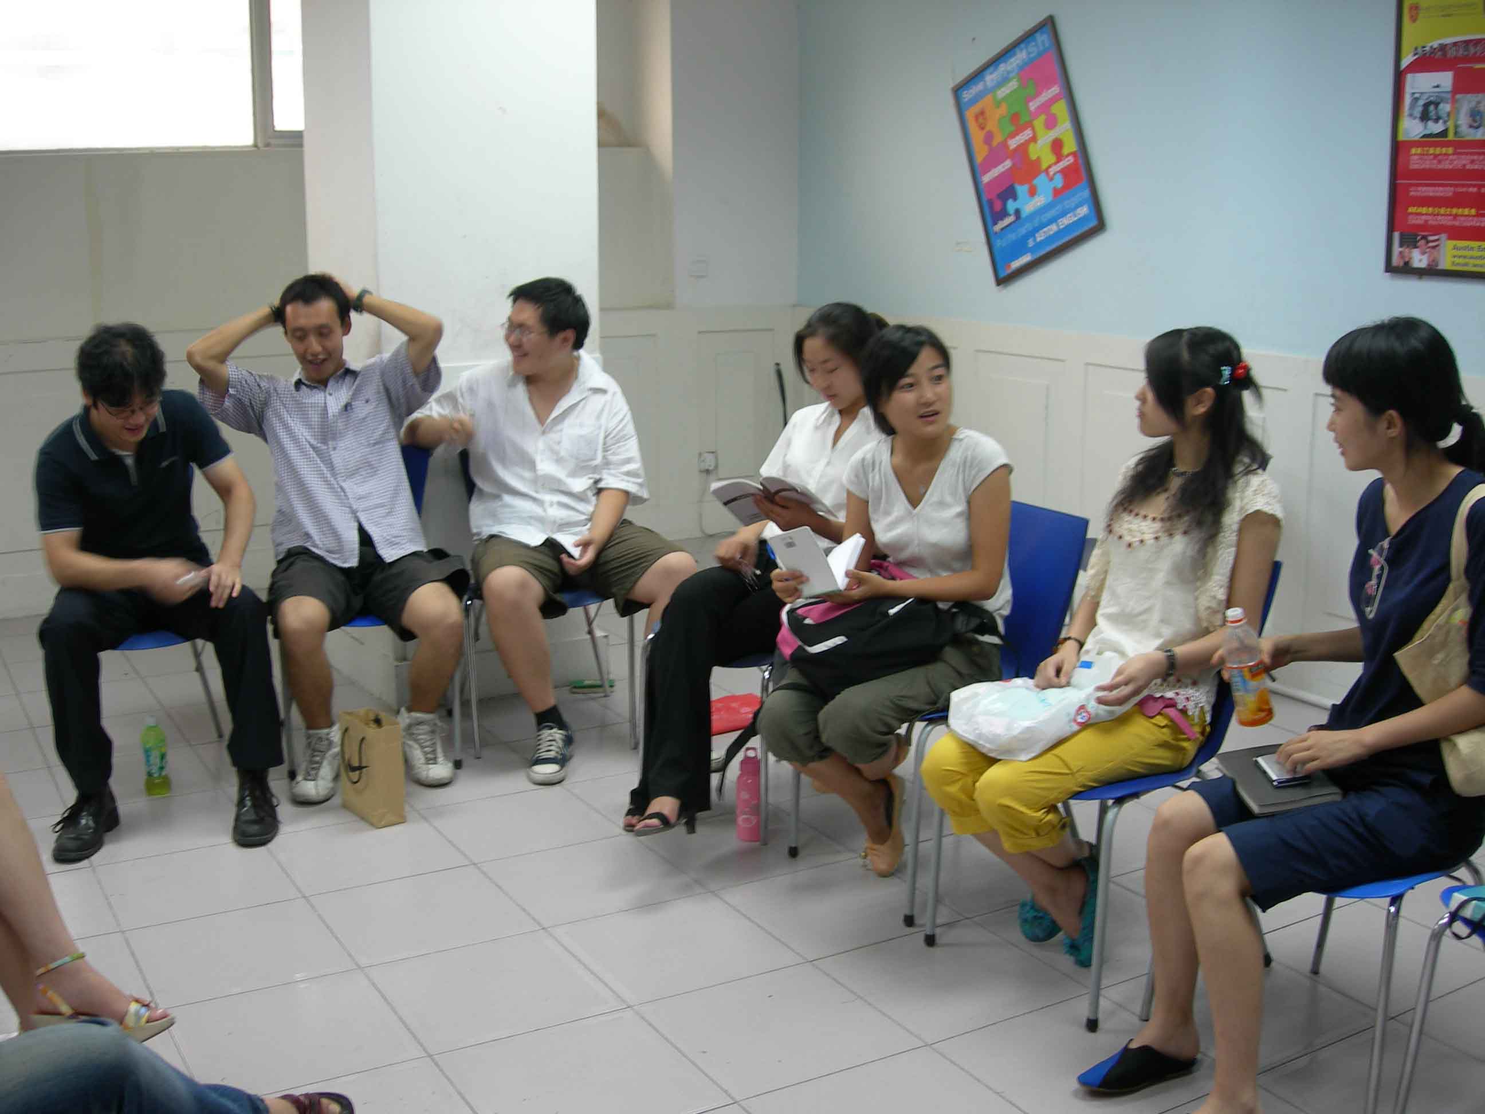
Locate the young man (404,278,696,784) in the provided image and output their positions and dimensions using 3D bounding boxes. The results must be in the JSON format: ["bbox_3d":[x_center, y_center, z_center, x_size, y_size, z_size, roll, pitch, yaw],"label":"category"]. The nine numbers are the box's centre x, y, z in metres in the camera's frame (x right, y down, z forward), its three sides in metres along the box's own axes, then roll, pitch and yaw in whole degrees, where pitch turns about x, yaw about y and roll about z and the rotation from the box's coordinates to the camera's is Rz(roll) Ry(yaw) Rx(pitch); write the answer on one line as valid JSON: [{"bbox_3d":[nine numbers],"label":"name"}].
[{"bbox_3d":[-0.520,-0.112,4.482,0.780,1.296,0.760,-2,12,-8],"label":"young man"}]

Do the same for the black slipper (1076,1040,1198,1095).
[{"bbox_3d":[0.665,0.872,2.757,0.240,0.070,0.090,-3,12,-14],"label":"black slipper"}]

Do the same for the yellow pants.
[{"bbox_3d":[0.599,0.381,3.080,0.550,0.330,0.370,-7,13,-29],"label":"yellow pants"}]

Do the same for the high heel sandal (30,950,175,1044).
[{"bbox_3d":[-1.112,0.771,2.791,0.235,0.155,0.090,-7,14,-33],"label":"high heel sandal"}]

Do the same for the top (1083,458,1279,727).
[{"bbox_3d":[0.802,0.051,3.087,0.300,0.500,0.420,-10,15,-41],"label":"top"}]

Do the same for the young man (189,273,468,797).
[{"bbox_3d":[-1.050,-0.089,4.293,0.720,1.310,0.700,-2,12,-13],"label":"young man"}]

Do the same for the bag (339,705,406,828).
[{"bbox_3d":[-0.911,0.518,3.997,0.080,0.256,0.195,-9,15,-37],"label":"bag"}]

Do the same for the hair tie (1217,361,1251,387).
[{"bbox_3d":[0.918,-0.346,3.042,0.060,0.050,0.055,-5,13,-23],"label":"hair tie"}]

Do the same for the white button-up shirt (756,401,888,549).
[{"bbox_3d":[0.203,-0.142,3.997,0.410,0.510,0.280,9,14,37],"label":"white button-up shirt"}]

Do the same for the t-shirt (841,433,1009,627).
[{"bbox_3d":[0.418,-0.053,3.517,0.410,0.460,0.270,8,14,33],"label":"t-shirt"}]

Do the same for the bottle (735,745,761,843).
[{"bbox_3d":[0.015,0.555,3.892,0.069,0.231,0.069,0,12,0],"label":"bottle"}]

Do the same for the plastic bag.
[{"bbox_3d":[0.530,0.248,2.914,0.320,0.140,0.230,-5,13,-25],"label":"plastic bag"}]

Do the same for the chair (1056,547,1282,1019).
[{"bbox_3d":[0.711,0.402,3.147,0.530,0.810,0.470,-6,13,-30],"label":"chair"}]

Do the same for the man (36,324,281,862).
[{"bbox_3d":[-1.385,0.045,3.910,0.600,1.216,0.740,-3,12,-13],"label":"man"}]

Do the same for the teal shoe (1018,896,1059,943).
[{"bbox_3d":[0.654,0.743,3.358,0.235,0.080,0.090,-11,16,-43],"label":"teal shoe"}]

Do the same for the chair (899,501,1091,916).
[{"bbox_3d":[0.446,0.310,3.610,0.530,0.810,0.470,-6,13,-30],"label":"chair"}]

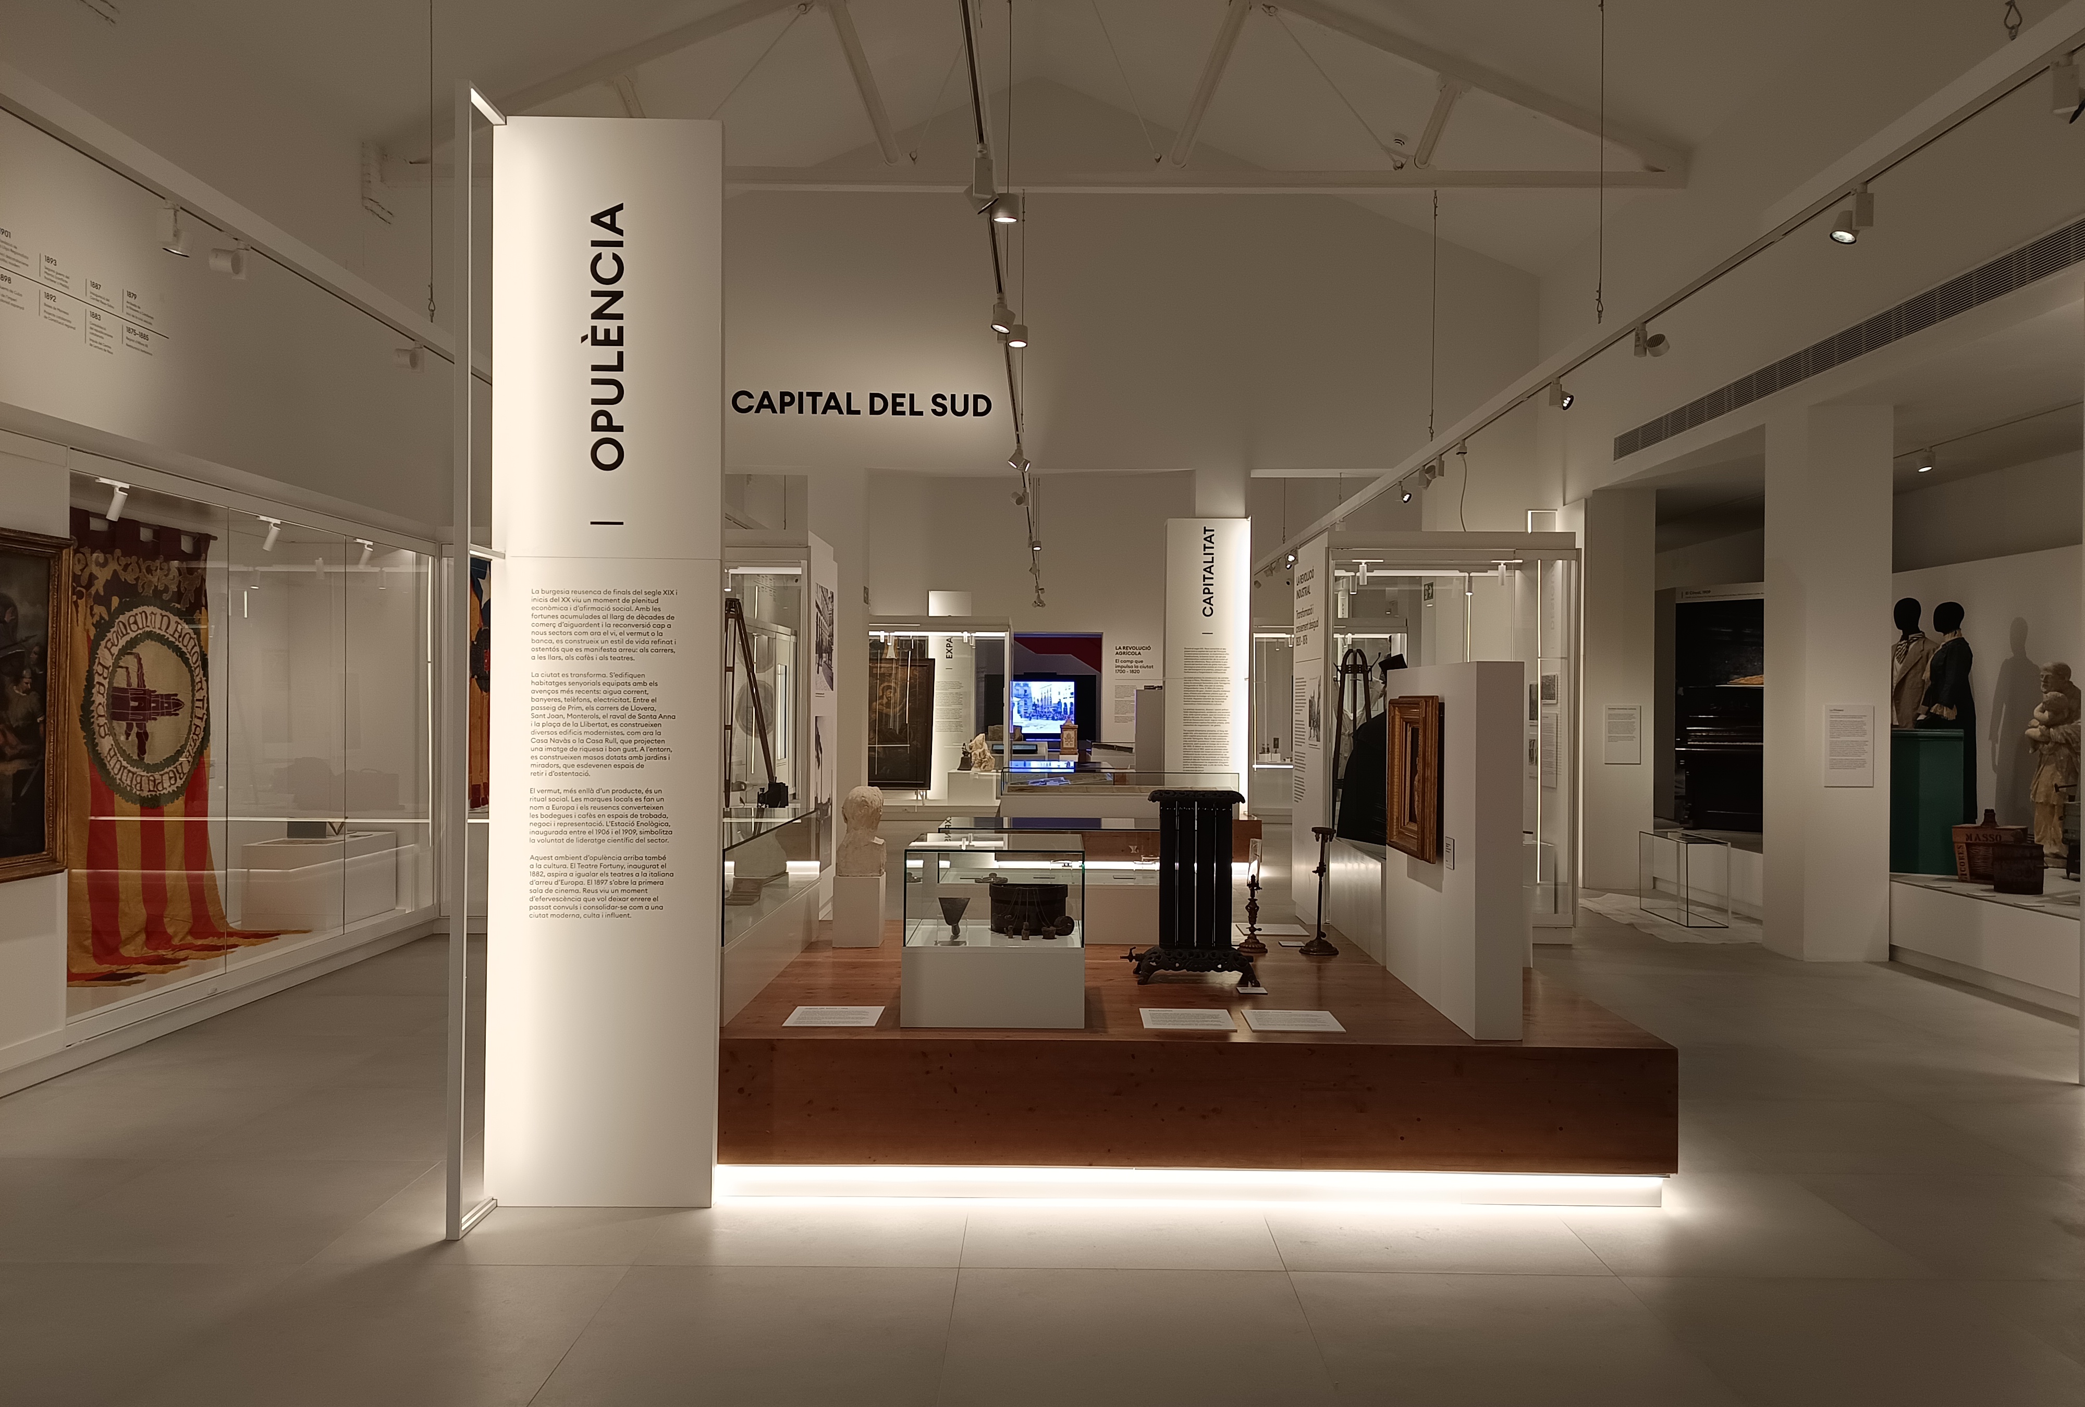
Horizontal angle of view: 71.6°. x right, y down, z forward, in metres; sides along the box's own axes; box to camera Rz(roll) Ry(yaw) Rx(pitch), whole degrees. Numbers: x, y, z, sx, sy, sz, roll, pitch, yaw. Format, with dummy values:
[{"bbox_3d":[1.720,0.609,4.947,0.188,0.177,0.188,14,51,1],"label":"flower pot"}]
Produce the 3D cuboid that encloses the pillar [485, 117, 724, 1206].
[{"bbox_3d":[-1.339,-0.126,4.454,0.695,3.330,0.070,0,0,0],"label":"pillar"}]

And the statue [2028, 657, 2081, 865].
[{"bbox_3d":[6.852,0.403,9.754,0.400,1.360,0.420,0,0,-11],"label":"statue"}]

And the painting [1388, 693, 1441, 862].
[{"bbox_3d":[1.329,0.260,5.168,0.070,0.565,0.530,0,0,0],"label":"painting"}]

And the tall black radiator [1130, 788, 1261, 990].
[{"bbox_3d":[0.570,0.687,5.473,0.480,0.725,0.250,0,0,0],"label":"tall black radiator"}]

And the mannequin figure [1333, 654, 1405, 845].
[{"bbox_3d":[1.620,0.210,6.579,0.430,0.865,0.550,0,0,-32],"label":"mannequin figure"}]

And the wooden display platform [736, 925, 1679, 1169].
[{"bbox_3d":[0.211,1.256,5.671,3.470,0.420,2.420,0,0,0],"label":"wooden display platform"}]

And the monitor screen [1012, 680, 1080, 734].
[{"bbox_3d":[0.026,0.060,24.400,1.150,0.910,0.080,0,0,0],"label":"monitor screen"}]

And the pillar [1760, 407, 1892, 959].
[{"bbox_3d":[4.928,-0.121,9.089,0.490,3.400,0.510,0,0,0],"label":"pillar"}]

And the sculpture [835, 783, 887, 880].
[{"bbox_3d":[-0.789,0.551,6.255,0.210,0.385,0.200,0,0,-17],"label":"sculpture"}]

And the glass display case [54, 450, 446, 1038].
[{"bbox_3d":[-4.532,0.168,7.843,0.970,2.350,3.600,0,0,0],"label":"glass display case"}]

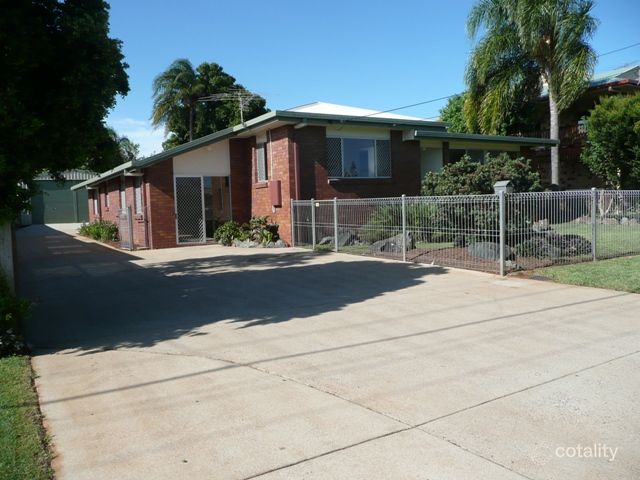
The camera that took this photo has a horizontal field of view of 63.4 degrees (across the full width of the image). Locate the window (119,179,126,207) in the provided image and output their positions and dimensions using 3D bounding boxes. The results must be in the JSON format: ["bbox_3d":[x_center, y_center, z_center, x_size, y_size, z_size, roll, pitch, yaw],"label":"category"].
[{"bbox_3d":[-7.741,-1.741,20.355,0.100,1.280,1.450,-4,5,-28],"label":"window"}]

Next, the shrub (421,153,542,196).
[{"bbox_3d":[4.159,-1.058,13.338,2.800,2.330,2.400,-4,5,-28],"label":"shrub"}]

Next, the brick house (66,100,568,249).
[{"bbox_3d":[-2.945,-2.978,25.582,15.000,4.800,22.000,-4,5,-28],"label":"brick house"}]

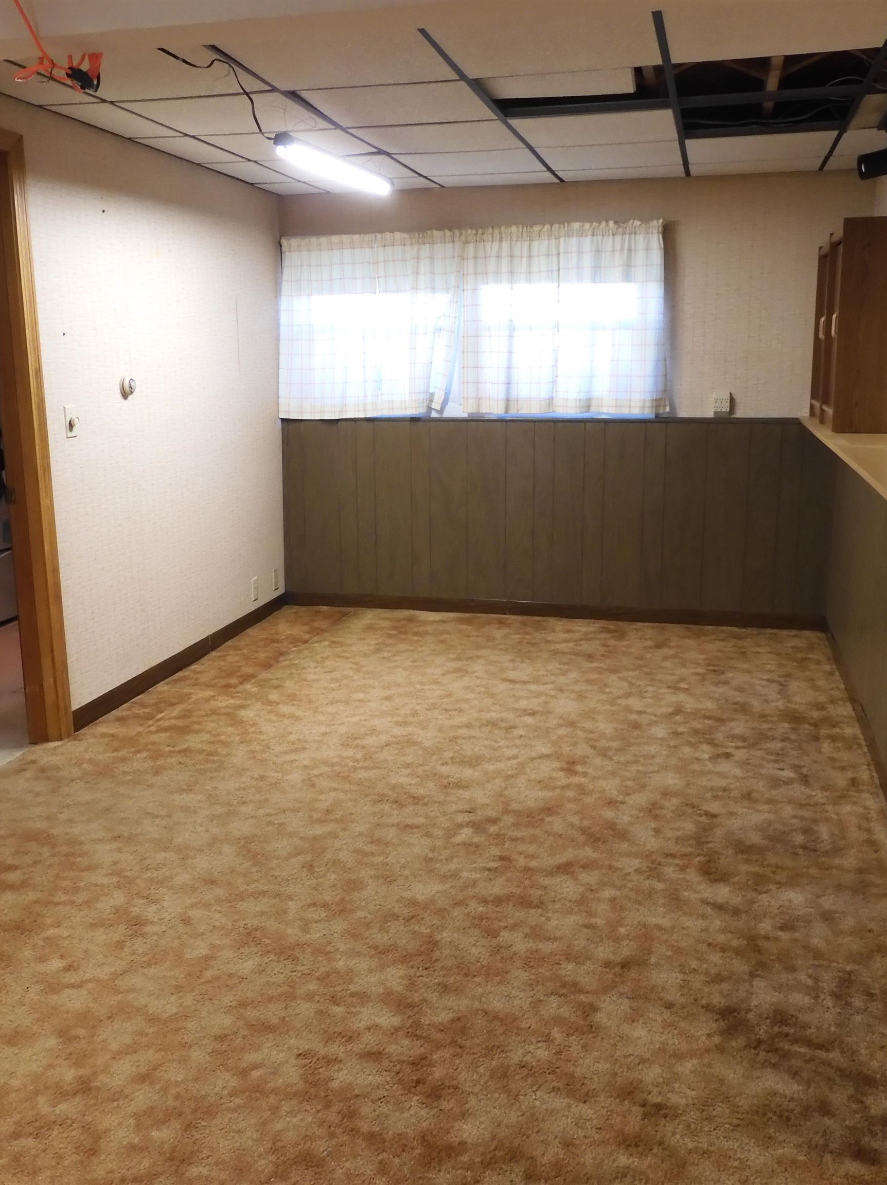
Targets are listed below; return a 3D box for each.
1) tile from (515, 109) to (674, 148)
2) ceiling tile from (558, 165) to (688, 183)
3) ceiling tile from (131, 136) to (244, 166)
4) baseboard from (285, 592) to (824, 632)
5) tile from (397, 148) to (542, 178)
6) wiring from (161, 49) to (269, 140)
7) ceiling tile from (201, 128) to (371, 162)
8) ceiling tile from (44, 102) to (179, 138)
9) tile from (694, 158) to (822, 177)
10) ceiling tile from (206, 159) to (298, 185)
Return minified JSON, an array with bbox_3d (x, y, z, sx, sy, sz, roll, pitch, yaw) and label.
[{"bbox_3d":[0.584,-1.767,4.161,0.605,0.020,0.605,3,13,14],"label":"tile"},{"bbox_3d":[0.847,-1.991,5.183,0.610,0.020,0.343,3,13,14],"label":"ceiling tile"},{"bbox_3d":[-1.028,-1.842,4.554,0.270,0.020,0.610,3,13,14],"label":"ceiling tile"},{"bbox_3d":[0.520,0.096,5.884,2.920,0.080,0.016,3,13,14],"label":"baseboard"},{"bbox_3d":[0.138,-1.921,4.882,0.605,0.020,0.605,3,13,14],"label":"tile"},{"bbox_3d":[-0.658,-1.464,3.248,0.140,0.170,0.500,3,13,14],"label":"wiring"},{"bbox_3d":[-0.601,-1.822,4.448,0.610,0.020,0.610,3,13,14],"label":"ceiling tile"},{"bbox_3d":[-1.172,-1.712,3.972,0.265,0.020,0.605,3,13,14],"label":"ceiling tile"},{"bbox_3d":[1.439,-1.971,5.062,0.605,0.020,0.368,3,13,14],"label":"tile"},{"bbox_3d":[-0.881,-1.967,5.128,0.265,0.020,0.605,3,13,14],"label":"ceiling tile"}]

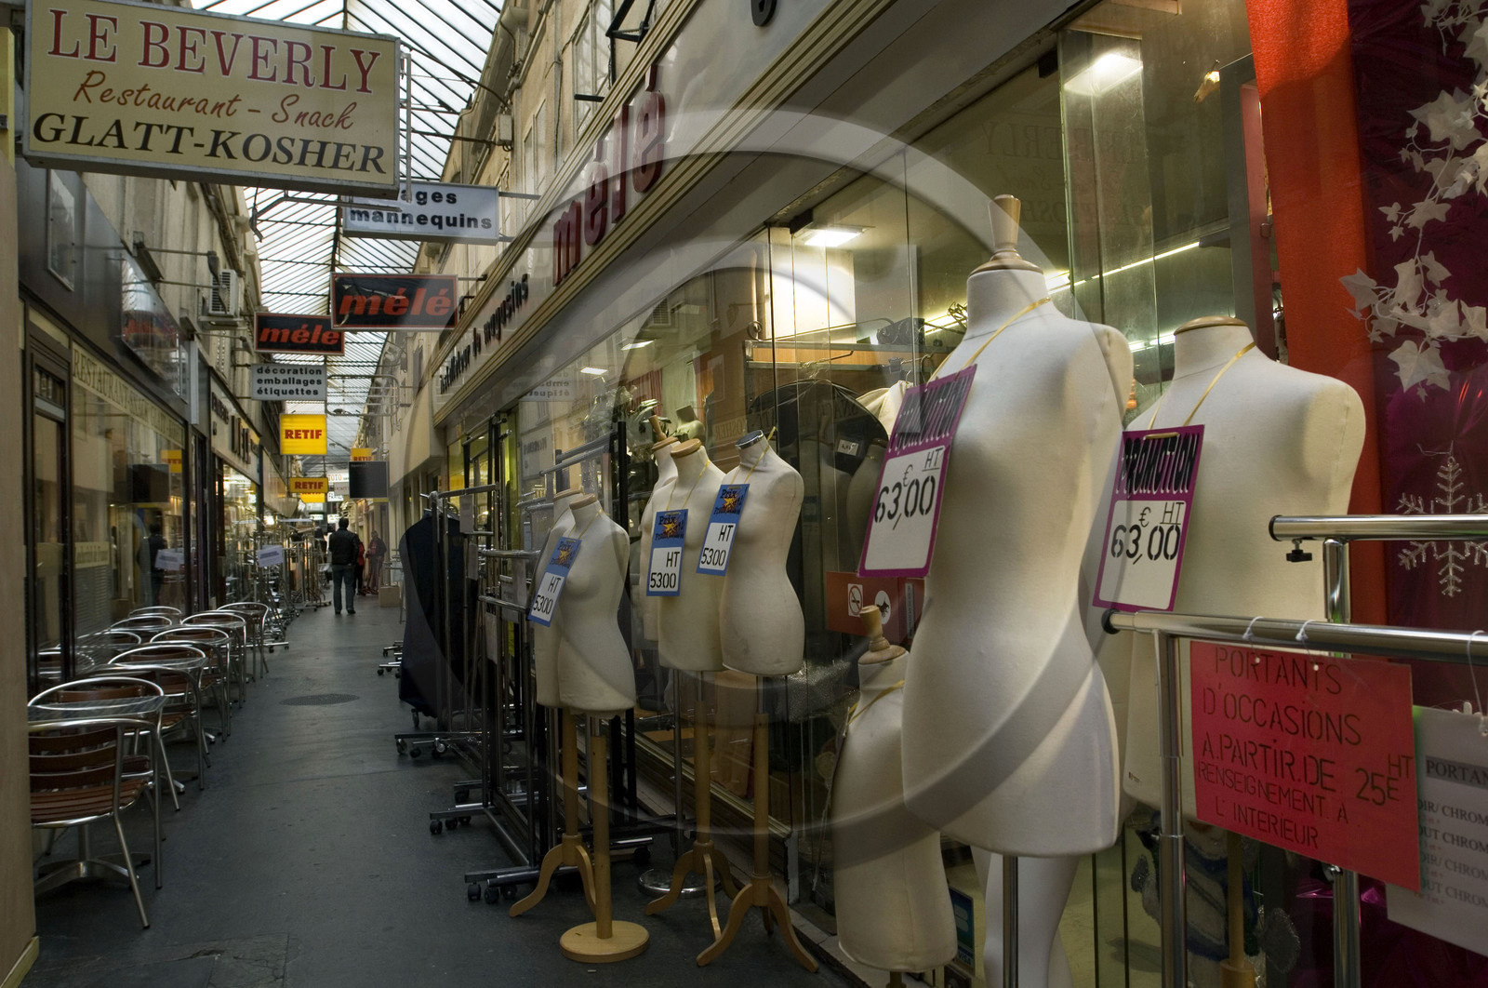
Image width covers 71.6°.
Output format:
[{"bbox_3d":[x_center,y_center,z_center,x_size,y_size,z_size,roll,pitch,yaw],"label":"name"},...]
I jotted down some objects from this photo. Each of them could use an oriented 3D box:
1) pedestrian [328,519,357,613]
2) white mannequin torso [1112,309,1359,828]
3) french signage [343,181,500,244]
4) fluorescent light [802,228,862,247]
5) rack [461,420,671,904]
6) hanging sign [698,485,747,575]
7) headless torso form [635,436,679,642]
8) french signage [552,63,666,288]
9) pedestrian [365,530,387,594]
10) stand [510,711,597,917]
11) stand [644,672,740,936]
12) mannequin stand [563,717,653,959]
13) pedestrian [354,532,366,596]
[{"bbox_3d":[-7.221,1.290,18.530,0.540,1.715,0.360,-1,-2,-22],"label":"pedestrian"},{"bbox_3d":[0.824,0.121,1.770,0.270,0.849,0.440,-1,-2,-27],"label":"white mannequin torso"},{"bbox_3d":[-2.495,-2.188,8.028,1.144,0.417,0.150,-1,-2,-23],"label":"french signage"},{"bbox_3d":[0.415,-1.211,4.850,0.210,0.050,0.230,-1,-2,-22],"label":"fluorescent light"},{"bbox_3d":[-0.846,0.660,4.495,0.750,1.800,0.950,-1,-2,-23],"label":"rack"},{"bbox_3d":[-0.068,0.120,3.460,0.012,0.320,0.158,25,-17,-36],"label":"hanging sign"},{"bbox_3d":[-0.284,0.170,4.030,0.250,0.818,0.380,-1,-2,-28],"label":"headless torso form"},{"bbox_3d":[-0.781,-1.605,5.532,0.070,0.513,2.296,-1,-2,-22],"label":"french signage"},{"bbox_3d":[-9.498,1.768,26.600,0.500,1.618,0.350,-3,-2,35],"label":"pedestrian"},{"bbox_3d":[-0.673,1.207,3.961,0.400,0.753,0.370,-2,-2,15],"label":"stand"},{"bbox_3d":[-0.157,1.115,3.828,0.400,0.900,0.370,-3,-2,45],"label":"stand"},{"bbox_3d":[-0.482,1.141,3.486,0.300,0.751,0.300,-1,-2,-23],"label":"mannequin stand"},{"bbox_3d":[-9.648,1.685,25.800,0.350,1.670,0.480,-3,-2,37],"label":"pedestrian"}]

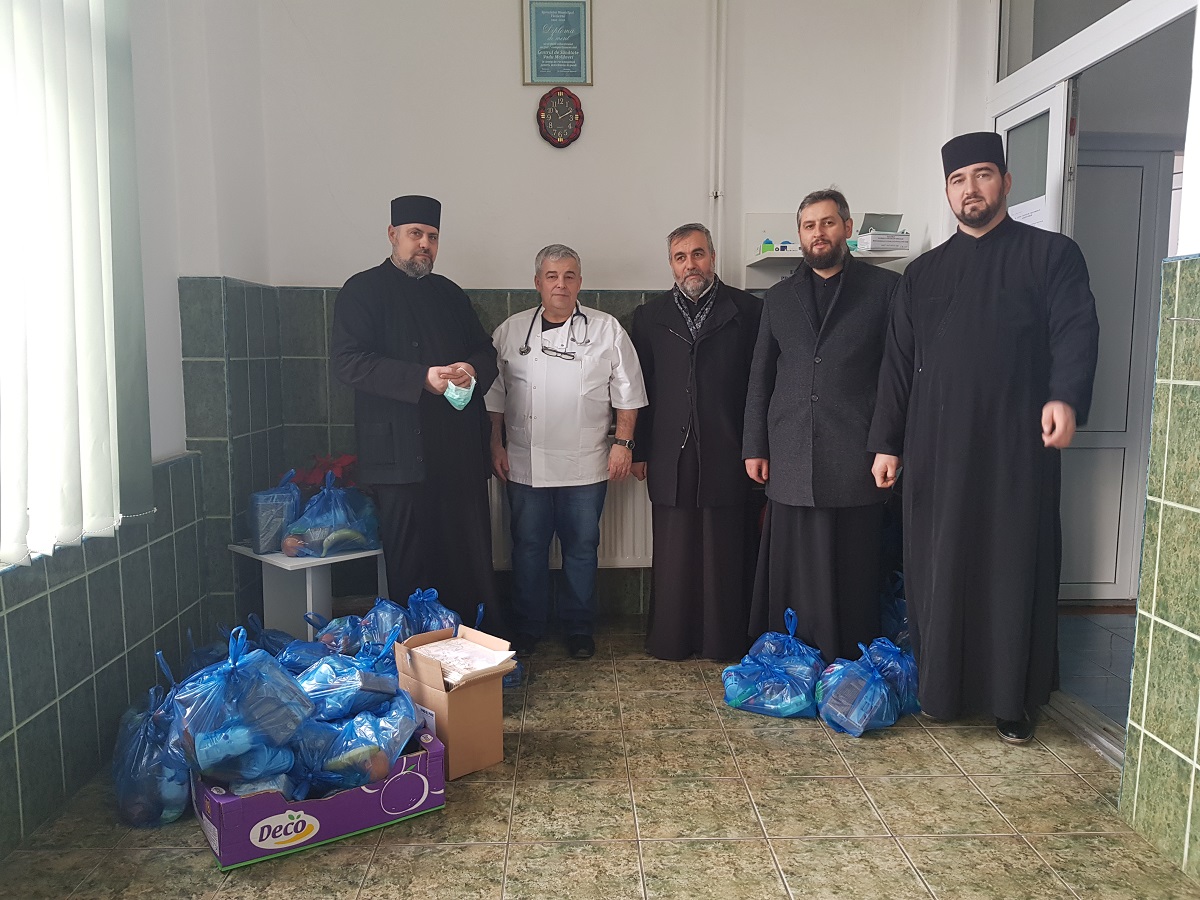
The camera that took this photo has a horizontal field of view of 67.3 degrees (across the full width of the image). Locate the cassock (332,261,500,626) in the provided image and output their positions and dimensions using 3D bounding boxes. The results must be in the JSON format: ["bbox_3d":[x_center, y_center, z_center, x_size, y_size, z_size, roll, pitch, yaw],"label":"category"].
[{"bbox_3d":[-0.737,0.053,3.590,0.630,1.580,0.460,-2,7,-17],"label":"cassock"}]

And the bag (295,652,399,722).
[{"bbox_3d":[-0.753,0.702,2.677,0.310,0.230,0.250,-2,7,-18],"label":"bag"}]

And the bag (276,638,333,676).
[{"bbox_3d":[-0.959,0.758,2.889,0.260,0.290,0.240,-2,7,-18],"label":"bag"}]

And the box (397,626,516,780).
[{"bbox_3d":[-0.457,0.786,2.801,0.265,0.360,0.215,6,9,44],"label":"box"}]

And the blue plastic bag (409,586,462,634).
[{"bbox_3d":[-0.605,0.703,3.305,0.250,0.360,0.240,0,7,0],"label":"blue plastic bag"}]

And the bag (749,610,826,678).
[{"bbox_3d":[0.693,0.757,3.330,0.270,0.300,0.240,0,7,-2],"label":"bag"}]

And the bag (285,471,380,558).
[{"bbox_3d":[-1.000,0.232,3.370,0.330,0.280,0.250,-1,7,-10],"label":"bag"}]

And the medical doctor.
[{"bbox_3d":[-0.148,0.003,3.716,0.650,1.655,0.350,0,7,-3],"label":"medical doctor"}]

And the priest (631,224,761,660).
[{"bbox_3d":[0.385,-0.027,3.704,0.530,1.760,0.360,0,7,2],"label":"priest"}]

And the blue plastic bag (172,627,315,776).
[{"bbox_3d":[-0.935,0.672,2.406,0.350,0.370,0.280,-2,7,-18],"label":"blue plastic bag"}]

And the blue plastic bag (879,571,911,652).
[{"bbox_3d":[1.220,0.681,3.658,0.290,0.360,0.260,2,7,15],"label":"blue plastic bag"}]

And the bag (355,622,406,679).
[{"bbox_3d":[-0.700,0.745,2.947,0.250,0.360,0.230,0,7,0],"label":"bag"}]

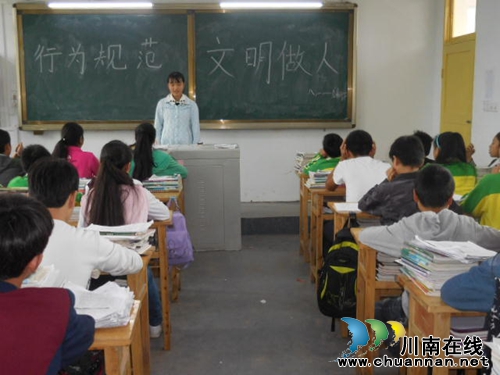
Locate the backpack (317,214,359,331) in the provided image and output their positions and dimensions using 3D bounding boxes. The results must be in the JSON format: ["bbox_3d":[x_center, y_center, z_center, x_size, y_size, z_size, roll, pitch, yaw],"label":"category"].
[{"bbox_3d":[0.530,0.510,3.849,0.290,0.560,0.200,0,10,-1],"label":"backpack"}]

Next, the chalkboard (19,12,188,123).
[{"bbox_3d":[-1.599,-1.303,7.118,1.877,1.201,0.050,0,10,-1],"label":"chalkboard"}]

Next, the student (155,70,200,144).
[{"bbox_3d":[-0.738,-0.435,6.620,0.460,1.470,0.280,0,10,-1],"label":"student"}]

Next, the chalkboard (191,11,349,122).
[{"bbox_3d":[0.259,-1.324,7.159,1.767,1.234,0.050,0,10,-1],"label":"chalkboard"}]

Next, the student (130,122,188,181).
[{"bbox_3d":[-0.796,0.086,5.309,0.520,1.220,0.660,0,10,-1],"label":"student"}]

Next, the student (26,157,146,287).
[{"bbox_3d":[-0.766,0.512,2.642,0.540,1.270,0.660,0,10,2],"label":"student"}]

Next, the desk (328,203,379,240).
[{"bbox_3d":[0.858,0.500,4.197,0.660,0.775,0.410,0,10,-1],"label":"desk"}]

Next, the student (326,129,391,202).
[{"bbox_3d":[0.751,0.213,4.498,0.490,1.240,0.660,0,10,-1],"label":"student"}]

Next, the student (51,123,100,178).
[{"bbox_3d":[-1.382,0.093,5.269,0.470,1.220,0.640,2,10,11],"label":"student"}]

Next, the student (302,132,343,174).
[{"bbox_3d":[0.682,0.096,5.371,0.470,1.180,0.650,0,10,-1],"label":"student"}]

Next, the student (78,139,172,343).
[{"bbox_3d":[-0.701,0.360,3.631,0.500,1.240,0.680,0,10,-1],"label":"student"}]

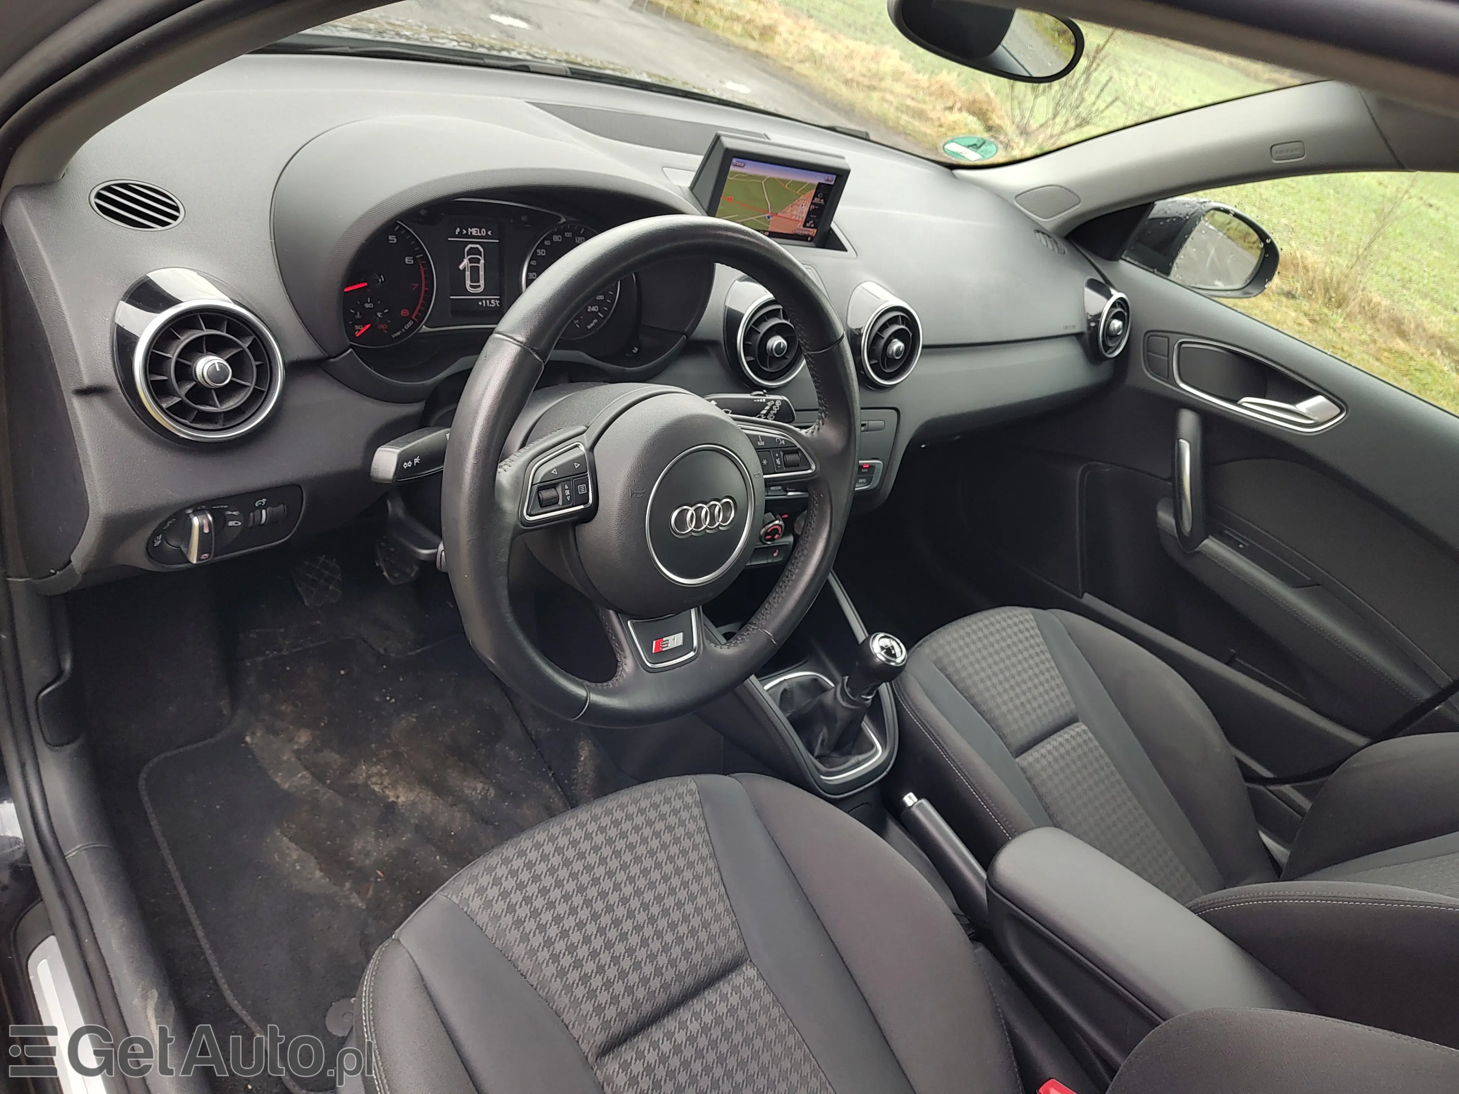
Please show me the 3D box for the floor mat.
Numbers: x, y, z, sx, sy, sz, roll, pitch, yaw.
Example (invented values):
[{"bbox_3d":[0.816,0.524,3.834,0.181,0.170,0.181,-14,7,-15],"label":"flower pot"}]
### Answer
[{"bbox_3d":[-0.393,0.300,1.130,0.450,0.030,0.580,-13,47,-41],"label":"floor mat"}]

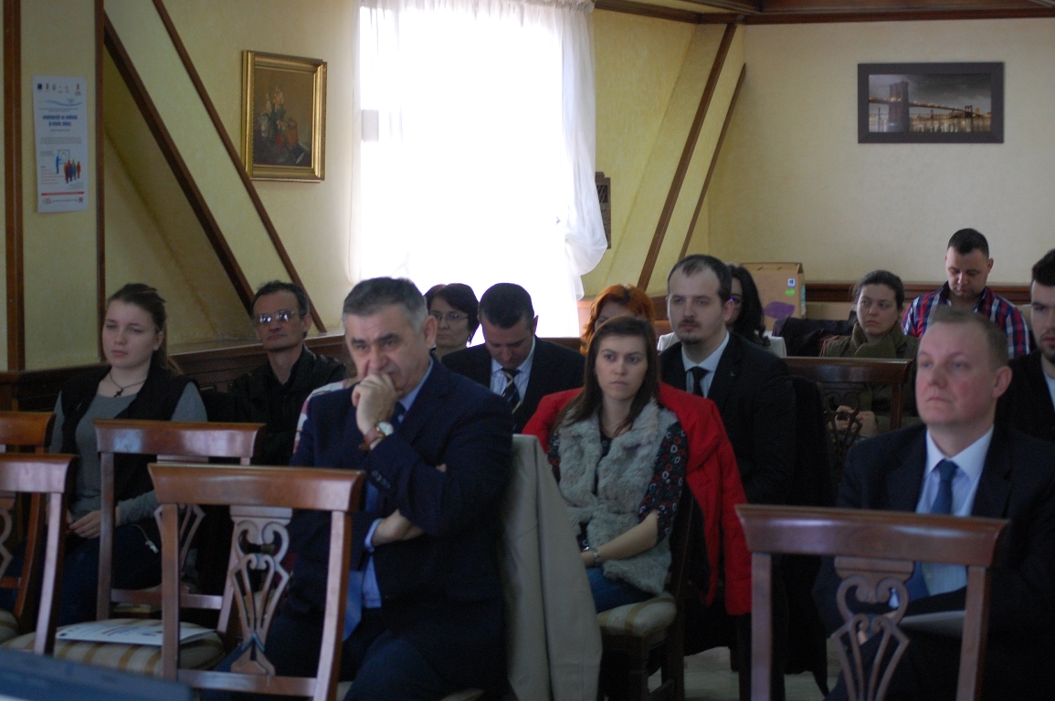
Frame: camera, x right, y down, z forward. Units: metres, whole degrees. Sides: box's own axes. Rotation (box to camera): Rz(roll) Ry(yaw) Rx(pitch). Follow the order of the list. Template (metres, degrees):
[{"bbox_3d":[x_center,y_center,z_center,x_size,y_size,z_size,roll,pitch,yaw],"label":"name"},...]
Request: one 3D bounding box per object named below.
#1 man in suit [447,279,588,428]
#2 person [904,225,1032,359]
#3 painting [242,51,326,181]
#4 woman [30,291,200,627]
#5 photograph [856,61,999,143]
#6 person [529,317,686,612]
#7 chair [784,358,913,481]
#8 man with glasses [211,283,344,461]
[{"bbox_3d":[-0.100,0.424,6.937,0.530,1.237,0.800,1,4,17],"label":"man in suit"},{"bbox_3d":[1.563,0.240,8.679,0.520,1.359,0.800,1,4,18],"label":"person"},{"bbox_3d":[-0.893,-0.858,8.811,0.040,0.455,0.455,3,5,32],"label":"painting"},{"bbox_3d":[-1.109,0.462,6.282,0.510,1.253,0.780,1,4,10],"label":"woman"},{"bbox_3d":[2.162,-1.329,12.888,0.800,0.440,0.030,2,4,22],"label":"photograph"},{"bbox_3d":[0.139,0.519,5.967,0.470,1.183,0.800,2,4,22],"label":"person"},{"bbox_3d":[0.925,0.517,7.511,0.470,0.970,0.540,2,4,21],"label":"chair"},{"bbox_3d":[-0.814,0.409,7.255,0.500,1.223,0.800,1,4,16],"label":"man with glasses"}]

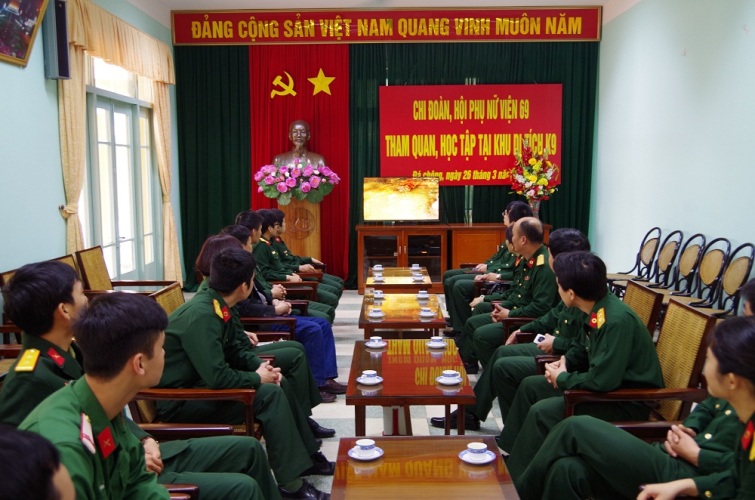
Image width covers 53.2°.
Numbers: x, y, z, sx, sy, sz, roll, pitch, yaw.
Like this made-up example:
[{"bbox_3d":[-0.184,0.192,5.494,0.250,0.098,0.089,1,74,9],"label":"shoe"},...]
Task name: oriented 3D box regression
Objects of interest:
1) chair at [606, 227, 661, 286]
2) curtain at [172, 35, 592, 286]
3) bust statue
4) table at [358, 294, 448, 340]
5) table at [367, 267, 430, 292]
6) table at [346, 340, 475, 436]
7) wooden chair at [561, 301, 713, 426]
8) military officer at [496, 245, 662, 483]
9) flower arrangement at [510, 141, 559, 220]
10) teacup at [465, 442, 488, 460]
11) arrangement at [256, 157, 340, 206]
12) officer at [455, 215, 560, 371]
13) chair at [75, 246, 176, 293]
[{"bbox_3d":[2.480,0.257,7.463,0.570,0.965,0.450,-1,6,-6],"label":"chair"},{"bbox_3d":[0.118,-1.056,9.667,5.308,3.140,0.162,0,6,1],"label":"curtain"},{"bbox_3d":[-0.967,-1.225,9.305,0.669,0.729,0.365,0,6,1],"label":"bust statue"},{"bbox_3d":[0.190,0.670,5.896,0.610,0.450,1.240,0,6,1],"label":"table"},{"bbox_3d":[0.206,0.513,7.133,0.567,0.557,1.145,0,6,1],"label":"table"},{"bbox_3d":[0.164,0.852,3.834,0.562,0.557,1.135,0,6,1],"label":"table"},{"bbox_3d":[1.117,0.708,3.391,0.689,0.922,0.588,0,6,1],"label":"wooden chair"},{"bbox_3d":[0.930,0.561,3.473,0.800,1.150,0.520,0,6,2],"label":"military officer"},{"bbox_3d":[1.961,-0.851,9.443,0.588,1.033,0.466,0,6,1],"label":"flower arrangement"},{"bbox_3d":[0.366,0.741,2.758,0.073,0.055,0.078,0,6,0],"label":"teacup"},{"bbox_3d":[-0.973,-0.833,9.163,1.040,0.550,0.500,0,6,0],"label":"arrangement"},{"bbox_3d":[0.900,0.379,5.043,0.770,1.200,0.540,-1,6,-13],"label":"officer"},{"bbox_3d":[-2.013,0.447,6.087,0.689,0.932,0.577,0,6,1],"label":"chair"}]

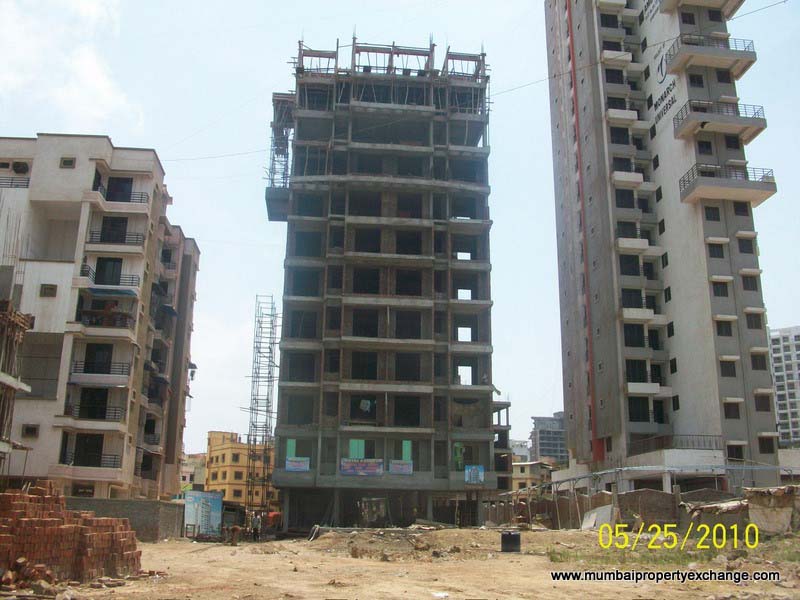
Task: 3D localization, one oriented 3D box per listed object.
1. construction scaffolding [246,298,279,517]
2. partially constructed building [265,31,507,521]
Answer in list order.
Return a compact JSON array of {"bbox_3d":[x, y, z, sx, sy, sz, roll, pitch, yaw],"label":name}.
[{"bbox_3d":[-9.476,7.627,51.041,1.300,15.650,3.100,1,-16,-1],"label":"construction scaffolding"},{"bbox_3d":[-1.782,-0.663,58.350,16.420,36.000,14.000,1,-16,-1],"label":"partially constructed building"}]

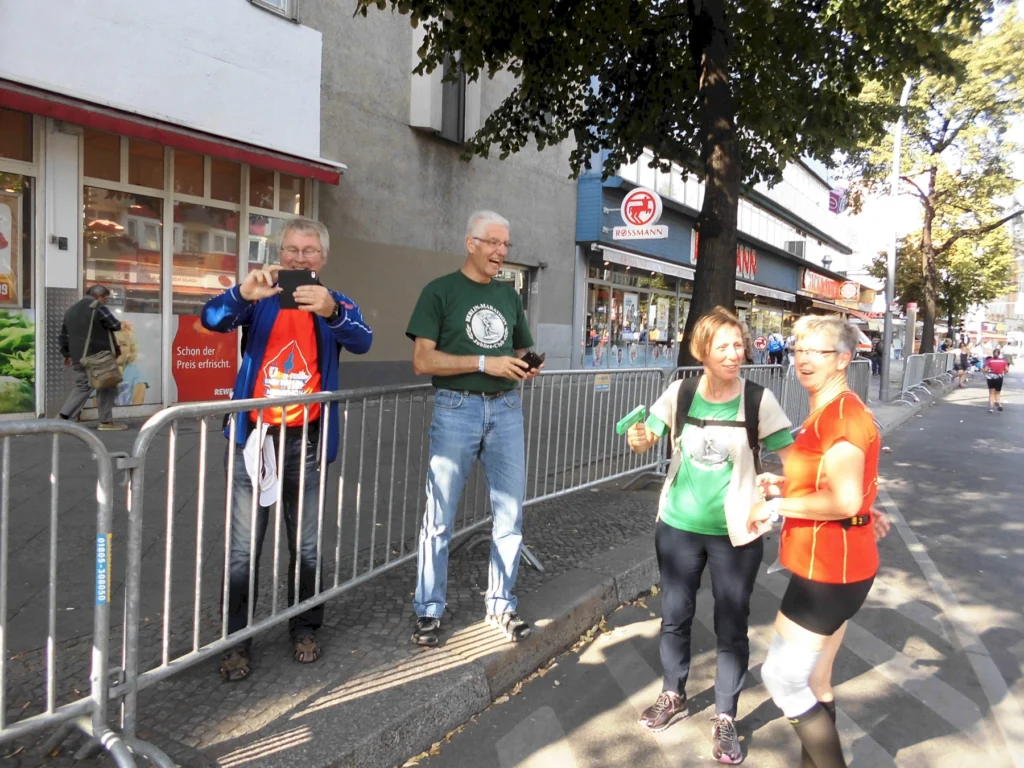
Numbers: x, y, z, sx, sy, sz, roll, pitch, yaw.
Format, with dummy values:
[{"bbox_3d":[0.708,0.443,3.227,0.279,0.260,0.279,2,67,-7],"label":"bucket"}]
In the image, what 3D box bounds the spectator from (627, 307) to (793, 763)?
[{"bbox_3d":[0.724,0.523,2.809,0.640,1.608,0.460,3,3,21],"label":"spectator"}]

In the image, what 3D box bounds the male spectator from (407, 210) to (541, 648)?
[{"bbox_3d":[-0.157,0.181,3.214,0.560,1.806,0.480,0,4,-25],"label":"male spectator"}]

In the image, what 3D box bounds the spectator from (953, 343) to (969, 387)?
[{"bbox_3d":[16.491,-0.685,28.153,0.580,1.667,0.500,3,3,20],"label":"spectator"}]

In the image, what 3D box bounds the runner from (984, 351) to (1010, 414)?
[{"bbox_3d":[12.185,-0.095,19.256,0.580,1.573,0.580,4,4,37],"label":"runner"}]

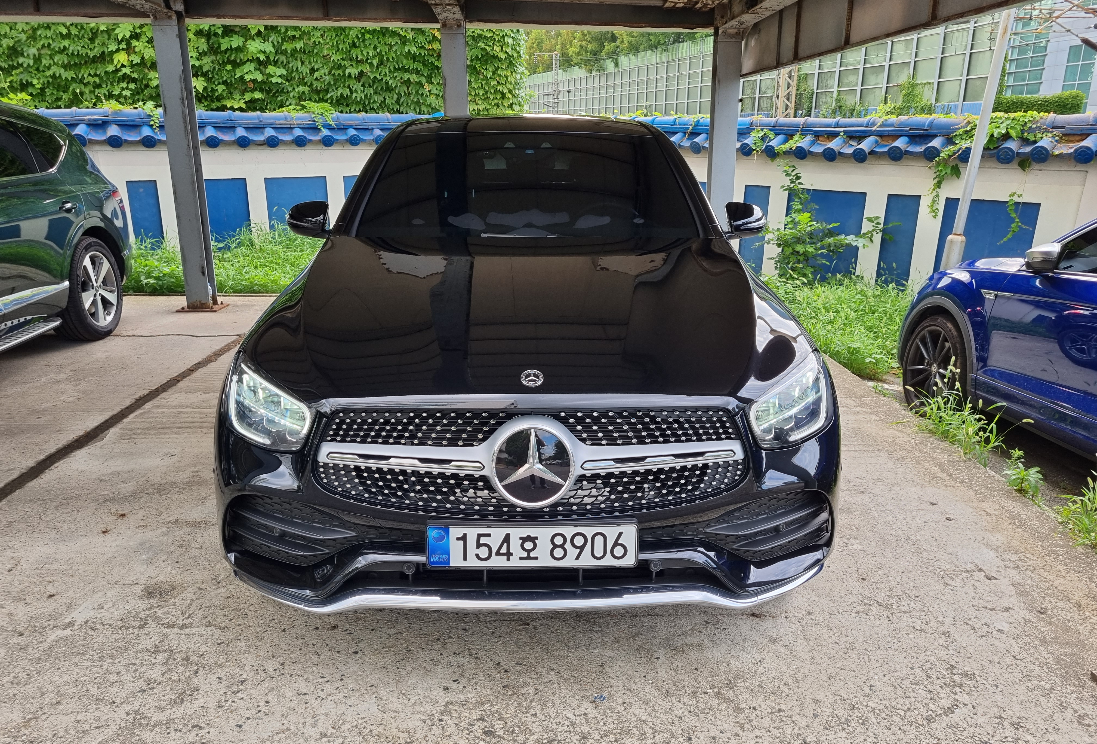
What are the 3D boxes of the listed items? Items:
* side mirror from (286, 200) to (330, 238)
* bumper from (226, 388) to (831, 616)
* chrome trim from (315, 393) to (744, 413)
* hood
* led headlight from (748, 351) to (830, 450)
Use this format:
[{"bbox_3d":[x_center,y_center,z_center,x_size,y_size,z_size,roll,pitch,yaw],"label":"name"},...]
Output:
[{"bbox_3d":[-1.031,-0.662,3.551,0.205,0.165,0.160,0,16,-1],"label":"side mirror"},{"bbox_3d":[-0.047,0.343,2.237,1.840,0.470,0.510,0,16,-1],"label":"bumper"},{"bbox_3d":[-0.042,0.078,2.039,1.090,0.075,0.120,0,16,-1],"label":"chrome trim"},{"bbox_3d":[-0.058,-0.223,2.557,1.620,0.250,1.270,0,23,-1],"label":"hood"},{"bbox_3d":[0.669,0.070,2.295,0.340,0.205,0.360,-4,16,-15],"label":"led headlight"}]

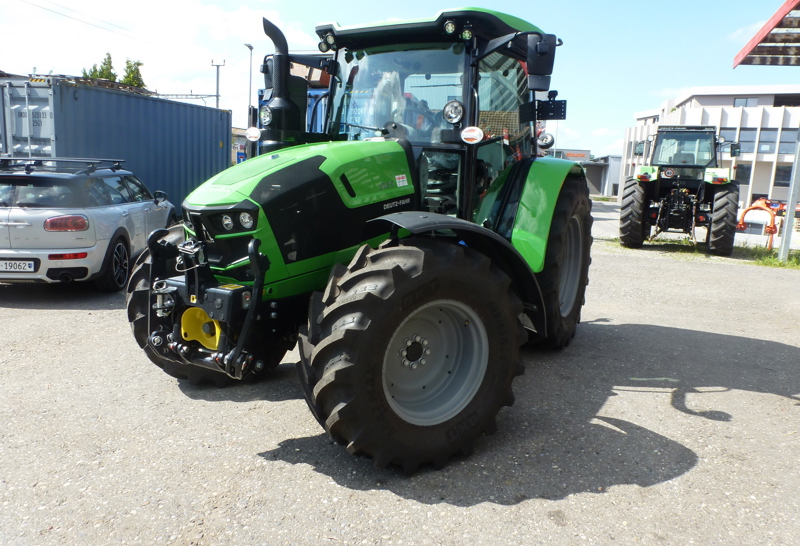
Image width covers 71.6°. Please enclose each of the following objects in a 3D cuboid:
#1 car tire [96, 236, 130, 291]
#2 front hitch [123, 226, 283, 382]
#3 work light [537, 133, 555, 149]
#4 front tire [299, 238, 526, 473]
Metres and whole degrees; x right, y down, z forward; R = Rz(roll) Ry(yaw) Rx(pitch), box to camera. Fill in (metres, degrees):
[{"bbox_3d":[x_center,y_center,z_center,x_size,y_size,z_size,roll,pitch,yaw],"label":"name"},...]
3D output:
[{"bbox_3d":[-3.401,-0.095,6.550,0.225,0.635,0.640,2,9,-7],"label":"car tire"},{"bbox_3d":[-0.972,0.141,2.988,0.870,0.700,0.450,9,11,34],"label":"front hitch"},{"bbox_3d":[1.259,-1.138,4.800,0.145,0.140,0.100,9,-10,34],"label":"work light"},{"bbox_3d":[0.093,0.434,3.060,1.210,1.200,0.470,-3,10,-31],"label":"front tire"}]

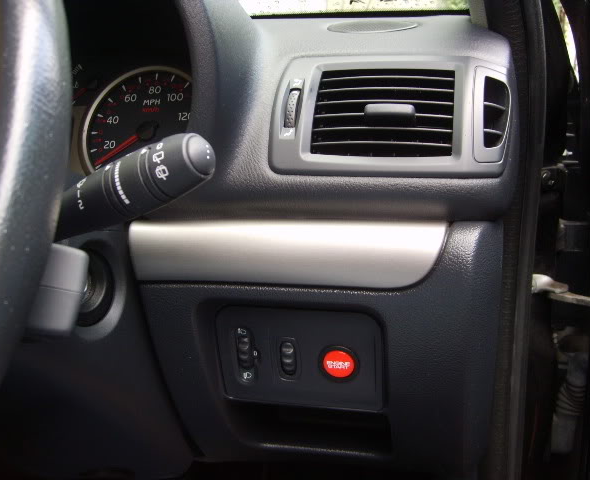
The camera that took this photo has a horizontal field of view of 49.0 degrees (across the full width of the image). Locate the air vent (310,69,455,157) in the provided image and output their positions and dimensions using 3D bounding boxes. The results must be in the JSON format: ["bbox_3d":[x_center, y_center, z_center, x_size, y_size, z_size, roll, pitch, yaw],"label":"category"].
[{"bbox_3d":[0.060,-0.086,0.442,0.096,0.058,0.025,0,4,8],"label":"air vent"}]

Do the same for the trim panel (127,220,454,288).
[{"bbox_3d":[-0.009,0.009,0.458,0.228,0.047,0.028,0,8,16],"label":"trim panel"}]

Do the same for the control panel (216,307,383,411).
[{"bbox_3d":[0.006,0.087,0.493,0.127,0.083,0.020,0,22,16],"label":"control panel"}]

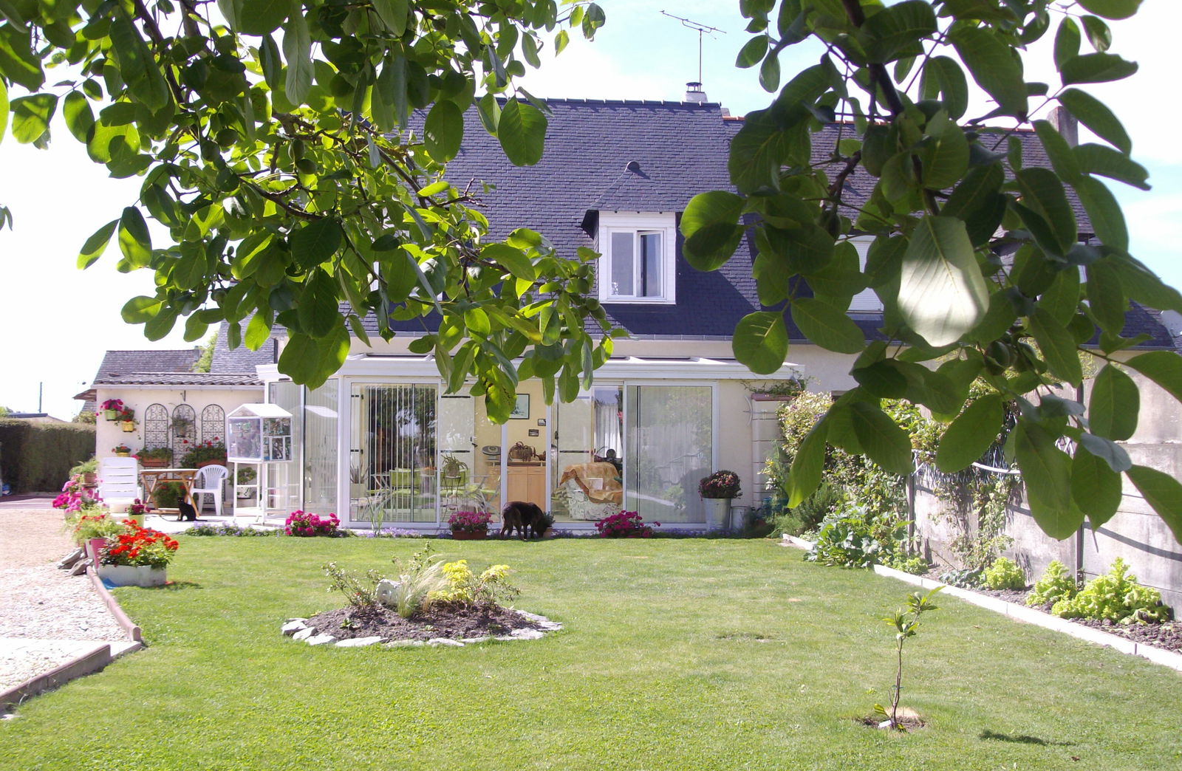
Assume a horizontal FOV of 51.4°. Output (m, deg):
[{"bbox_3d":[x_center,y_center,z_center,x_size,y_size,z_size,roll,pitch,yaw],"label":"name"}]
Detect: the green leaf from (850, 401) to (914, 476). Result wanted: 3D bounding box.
[{"bbox_3d":[0.355,0.065,1.500,0.052,0.122,0.035,-39,0,9],"label":"green leaf"}]

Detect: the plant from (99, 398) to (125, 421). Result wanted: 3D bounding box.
[{"bbox_3d":[-7.973,0.399,20.450,0.390,0.380,0.320,0,-2,-3],"label":"plant"}]

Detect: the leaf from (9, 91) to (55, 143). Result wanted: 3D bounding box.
[{"bbox_3d":[-1.226,-0.587,2.700,0.098,0.112,0.050,1,-2,-11],"label":"leaf"}]

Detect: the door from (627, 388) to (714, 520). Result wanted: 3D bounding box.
[{"bbox_3d":[1.136,1.008,17.900,1.290,2.040,0.080,0,-2,-5],"label":"door"}]

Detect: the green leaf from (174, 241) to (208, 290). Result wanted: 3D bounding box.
[{"bbox_3d":[-0.796,-0.238,2.450,0.064,0.105,0.035,17,0,-19],"label":"green leaf"}]

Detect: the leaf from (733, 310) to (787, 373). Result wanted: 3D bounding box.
[{"bbox_3d":[0.219,-0.055,1.584,0.070,0.086,0.030,23,5,6],"label":"leaf"}]

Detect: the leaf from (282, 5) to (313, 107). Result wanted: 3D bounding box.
[{"bbox_3d":[-0.427,-0.480,1.788,0.046,0.148,0.035,1,15,-14],"label":"leaf"}]

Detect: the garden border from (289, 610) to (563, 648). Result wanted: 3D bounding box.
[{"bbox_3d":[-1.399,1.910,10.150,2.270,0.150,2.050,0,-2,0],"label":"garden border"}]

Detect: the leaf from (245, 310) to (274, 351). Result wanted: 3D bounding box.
[{"bbox_3d":[-0.661,-0.109,2.450,0.050,0.096,0.035,25,0,-15],"label":"leaf"}]

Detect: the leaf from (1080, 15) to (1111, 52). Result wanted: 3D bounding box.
[{"bbox_3d":[0.819,-0.572,2.000,0.040,0.074,0.030,-34,0,-5],"label":"leaf"}]

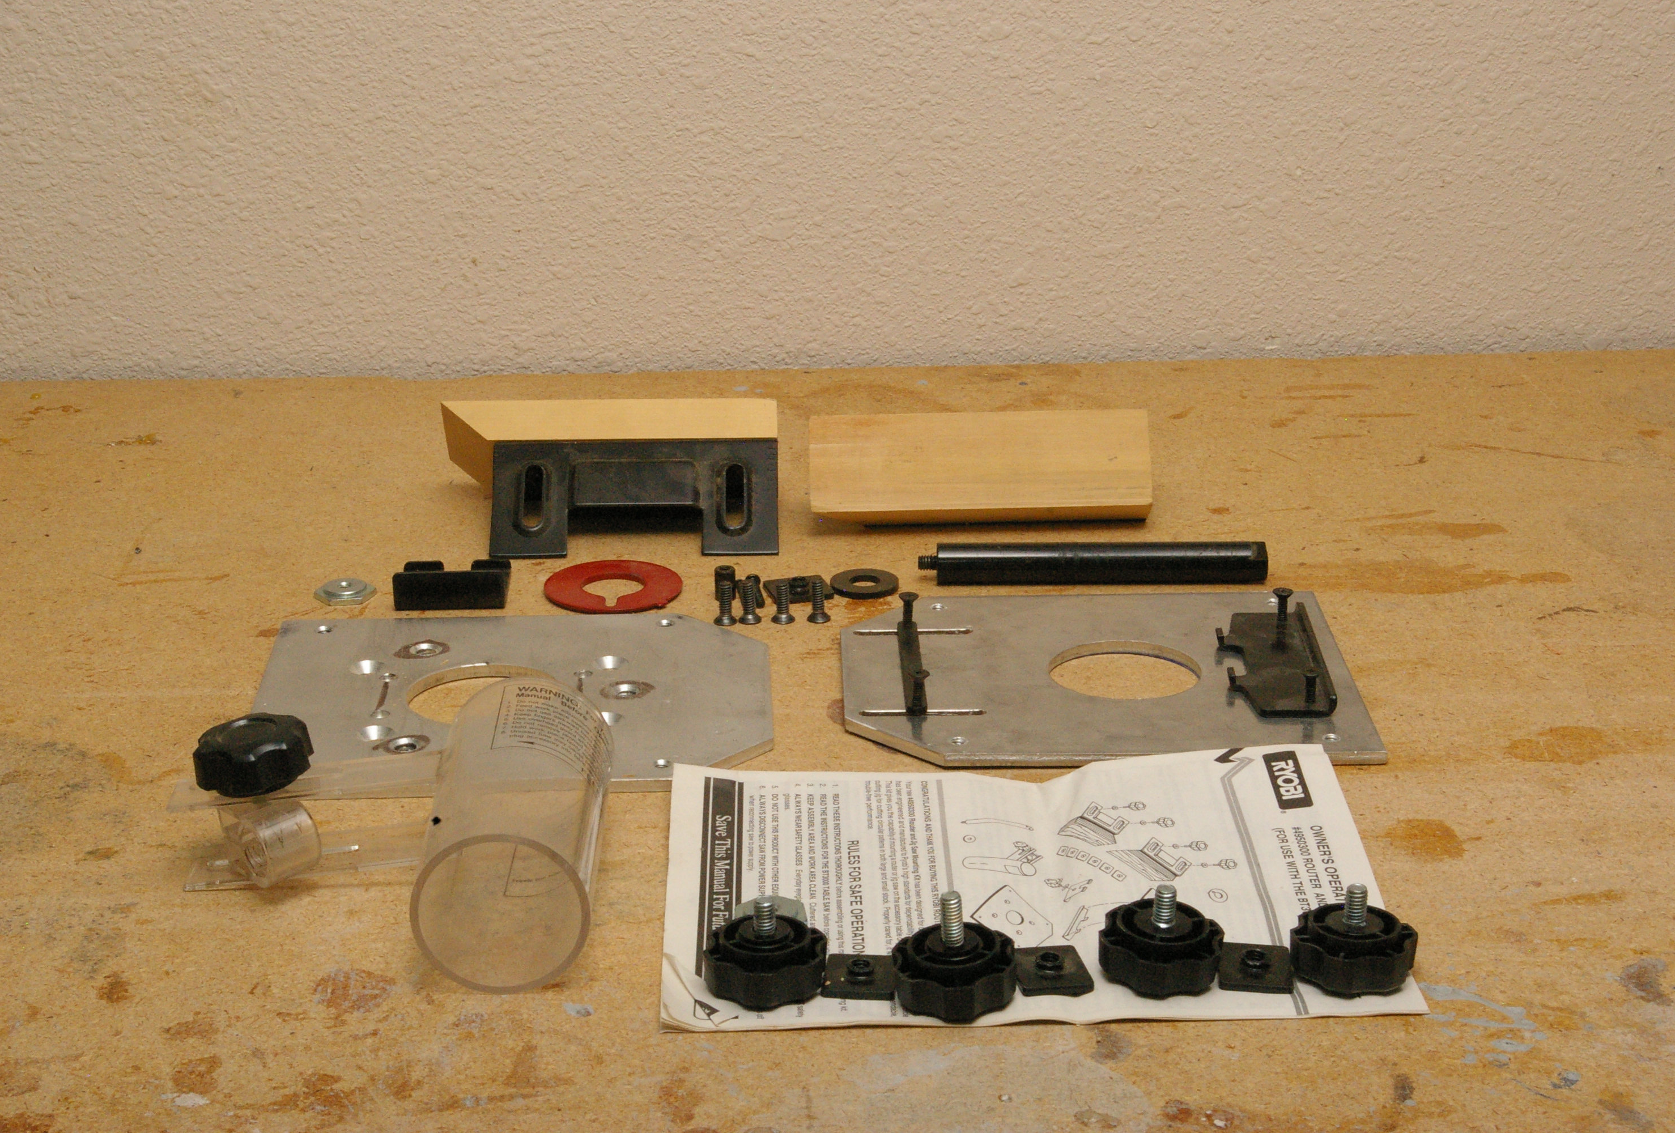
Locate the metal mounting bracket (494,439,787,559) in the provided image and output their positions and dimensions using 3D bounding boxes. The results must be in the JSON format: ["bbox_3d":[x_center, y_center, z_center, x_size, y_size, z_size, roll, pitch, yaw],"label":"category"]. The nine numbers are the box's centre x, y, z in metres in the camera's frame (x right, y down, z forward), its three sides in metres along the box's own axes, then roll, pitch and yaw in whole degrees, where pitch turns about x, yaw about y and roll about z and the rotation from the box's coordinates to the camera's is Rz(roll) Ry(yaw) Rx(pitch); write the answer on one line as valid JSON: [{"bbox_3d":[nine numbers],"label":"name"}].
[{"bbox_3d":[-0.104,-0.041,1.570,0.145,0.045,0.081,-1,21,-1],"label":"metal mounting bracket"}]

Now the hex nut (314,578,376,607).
[{"bbox_3d":[-0.242,0.012,1.488,0.030,0.006,0.026,-3,21,-8],"label":"hex nut"}]

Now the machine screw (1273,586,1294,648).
[{"bbox_3d":[0.205,0.025,1.397,0.009,0.028,0.009,0,21,0],"label":"machine screw"}]

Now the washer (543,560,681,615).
[{"bbox_3d":[-0.110,0.010,1.496,0.068,0.003,0.068,0,21,0],"label":"washer"}]

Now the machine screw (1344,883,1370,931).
[{"bbox_3d":[0.192,0.126,1.117,0.008,0.015,0.008,0,21,0],"label":"machine screw"}]

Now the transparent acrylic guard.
[{"bbox_3d":[-0.173,0.101,1.169,0.167,0.065,0.148,0,21,0],"label":"transparent acrylic guard"}]

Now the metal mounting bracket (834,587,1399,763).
[{"bbox_3d":[0.118,0.050,1.383,0.231,0.006,0.188,-1,21,-1],"label":"metal mounting bracket"}]

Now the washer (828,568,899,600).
[{"bbox_3d":[0.014,0.009,1.497,0.034,0.004,0.034,0,21,0],"label":"washer"}]

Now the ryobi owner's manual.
[{"bbox_3d":[0.072,0.122,1.189,0.277,0.009,0.214,-1,21,-2],"label":"ryobi owner's manual"}]

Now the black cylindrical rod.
[{"bbox_3d":[0.127,-0.001,1.500,0.173,0.020,0.020,0,21,0],"label":"black cylindrical rod"}]

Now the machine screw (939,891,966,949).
[{"bbox_3d":[0.042,0.128,1.105,0.008,0.019,0.008,-4,21,1],"label":"machine screw"}]

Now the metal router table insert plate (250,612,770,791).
[{"bbox_3d":[-0.145,0.061,1.356,0.231,0.006,0.188,-1,21,-2],"label":"metal router table insert plate"}]

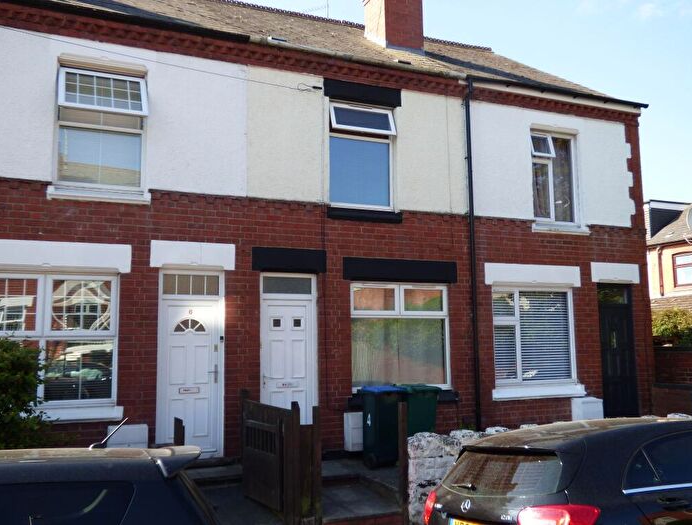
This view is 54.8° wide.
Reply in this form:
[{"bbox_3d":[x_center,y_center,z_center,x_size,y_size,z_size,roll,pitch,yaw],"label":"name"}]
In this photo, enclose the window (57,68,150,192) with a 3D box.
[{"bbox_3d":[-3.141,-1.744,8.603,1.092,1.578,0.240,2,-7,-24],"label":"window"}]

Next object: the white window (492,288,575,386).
[{"bbox_3d":[3.084,1.199,11.033,1.650,1.617,0.100,2,-7,-24],"label":"white window"}]

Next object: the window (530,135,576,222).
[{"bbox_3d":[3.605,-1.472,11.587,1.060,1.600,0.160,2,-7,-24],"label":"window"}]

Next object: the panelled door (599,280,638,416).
[{"bbox_3d":[4.748,1.594,11.712,0.850,2.455,0.090,2,-7,-24],"label":"panelled door"}]

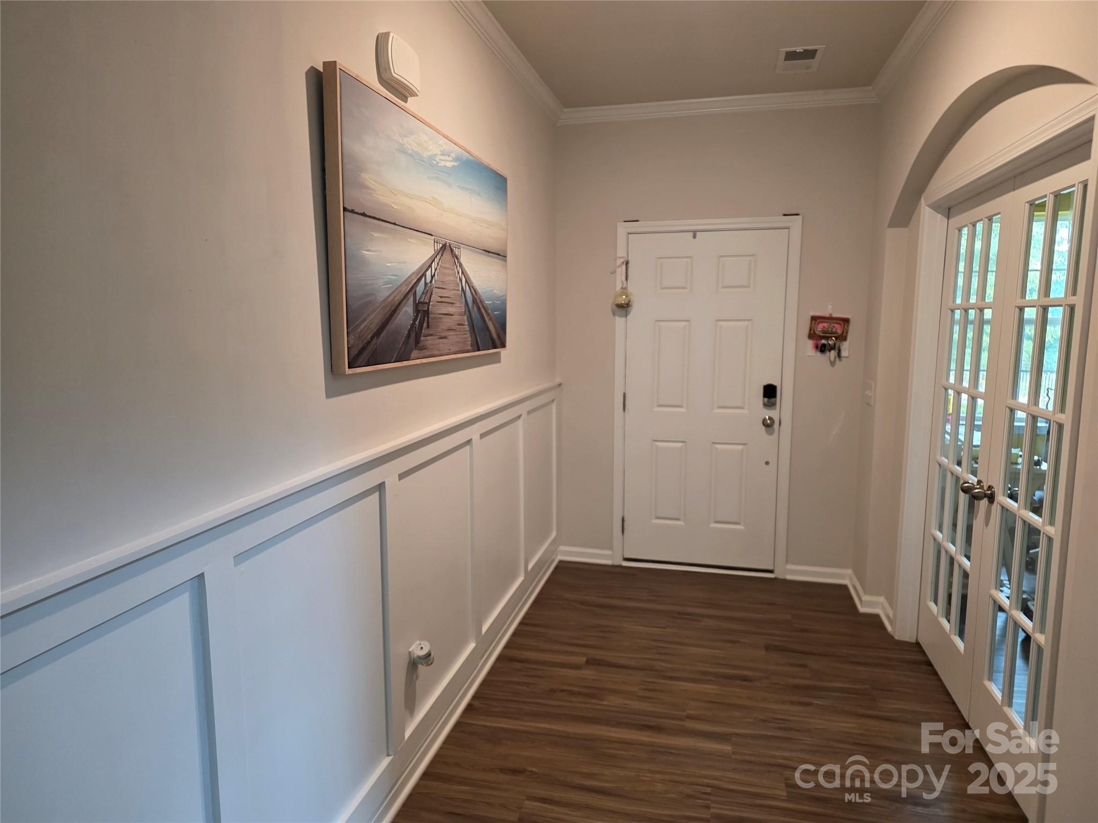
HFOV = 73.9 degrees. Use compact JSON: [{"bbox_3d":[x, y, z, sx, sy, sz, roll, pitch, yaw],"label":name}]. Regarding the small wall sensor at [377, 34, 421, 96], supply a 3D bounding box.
[{"bbox_3d":[-0.445,-1.037,2.177,0.042,0.141,0.209,2,8,13],"label":"small wall sensor"}]

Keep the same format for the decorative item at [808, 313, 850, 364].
[{"bbox_3d":[1.580,-0.409,4.114,0.217,0.257,0.044,2,8,13],"label":"decorative item"}]

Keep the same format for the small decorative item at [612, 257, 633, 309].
[{"bbox_3d":[0.431,-0.758,4.306,0.114,0.296,0.079,2,8,13],"label":"small decorative item"}]

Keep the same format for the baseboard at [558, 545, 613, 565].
[{"bbox_3d":[0.230,0.909,4.618,0.356,0.089,0.020,2,8,13],"label":"baseboard"}]

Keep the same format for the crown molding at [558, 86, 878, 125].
[{"bbox_3d":[0.908,-1.713,4.096,1.778,0.077,0.054,2,8,13],"label":"crown molding"}]

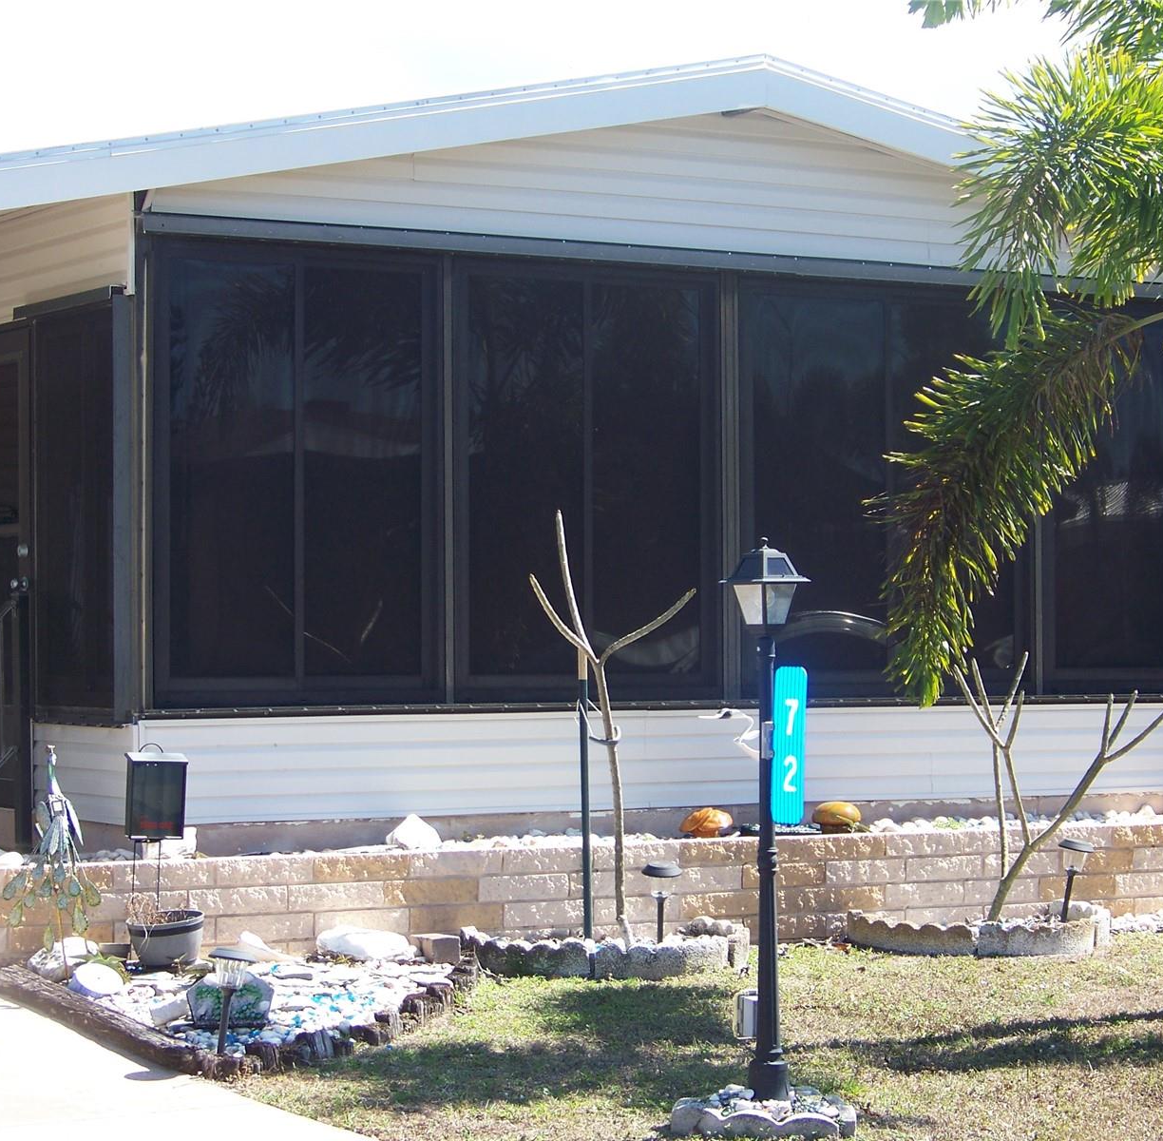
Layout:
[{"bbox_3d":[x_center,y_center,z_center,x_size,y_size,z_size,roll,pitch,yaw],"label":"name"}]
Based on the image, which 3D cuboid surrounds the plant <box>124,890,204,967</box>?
[{"bbox_3d":[-1.495,1.286,12.300,0.290,0.265,0.280,0,-1,0],"label":"plant"}]

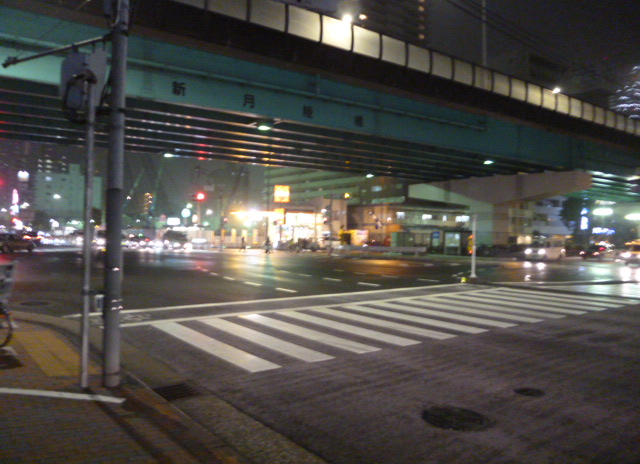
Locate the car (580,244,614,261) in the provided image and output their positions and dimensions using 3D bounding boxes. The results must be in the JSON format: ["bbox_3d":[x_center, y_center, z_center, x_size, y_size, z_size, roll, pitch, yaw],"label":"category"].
[{"bbox_3d":[24.950,1.810,46.500,4.200,1.420,1.680,1,0,-43],"label":"car"}]

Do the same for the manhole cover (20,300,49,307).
[{"bbox_3d":[-6.714,1.694,12.189,0.620,0.040,0.620,1,0,0],"label":"manhole cover"}]

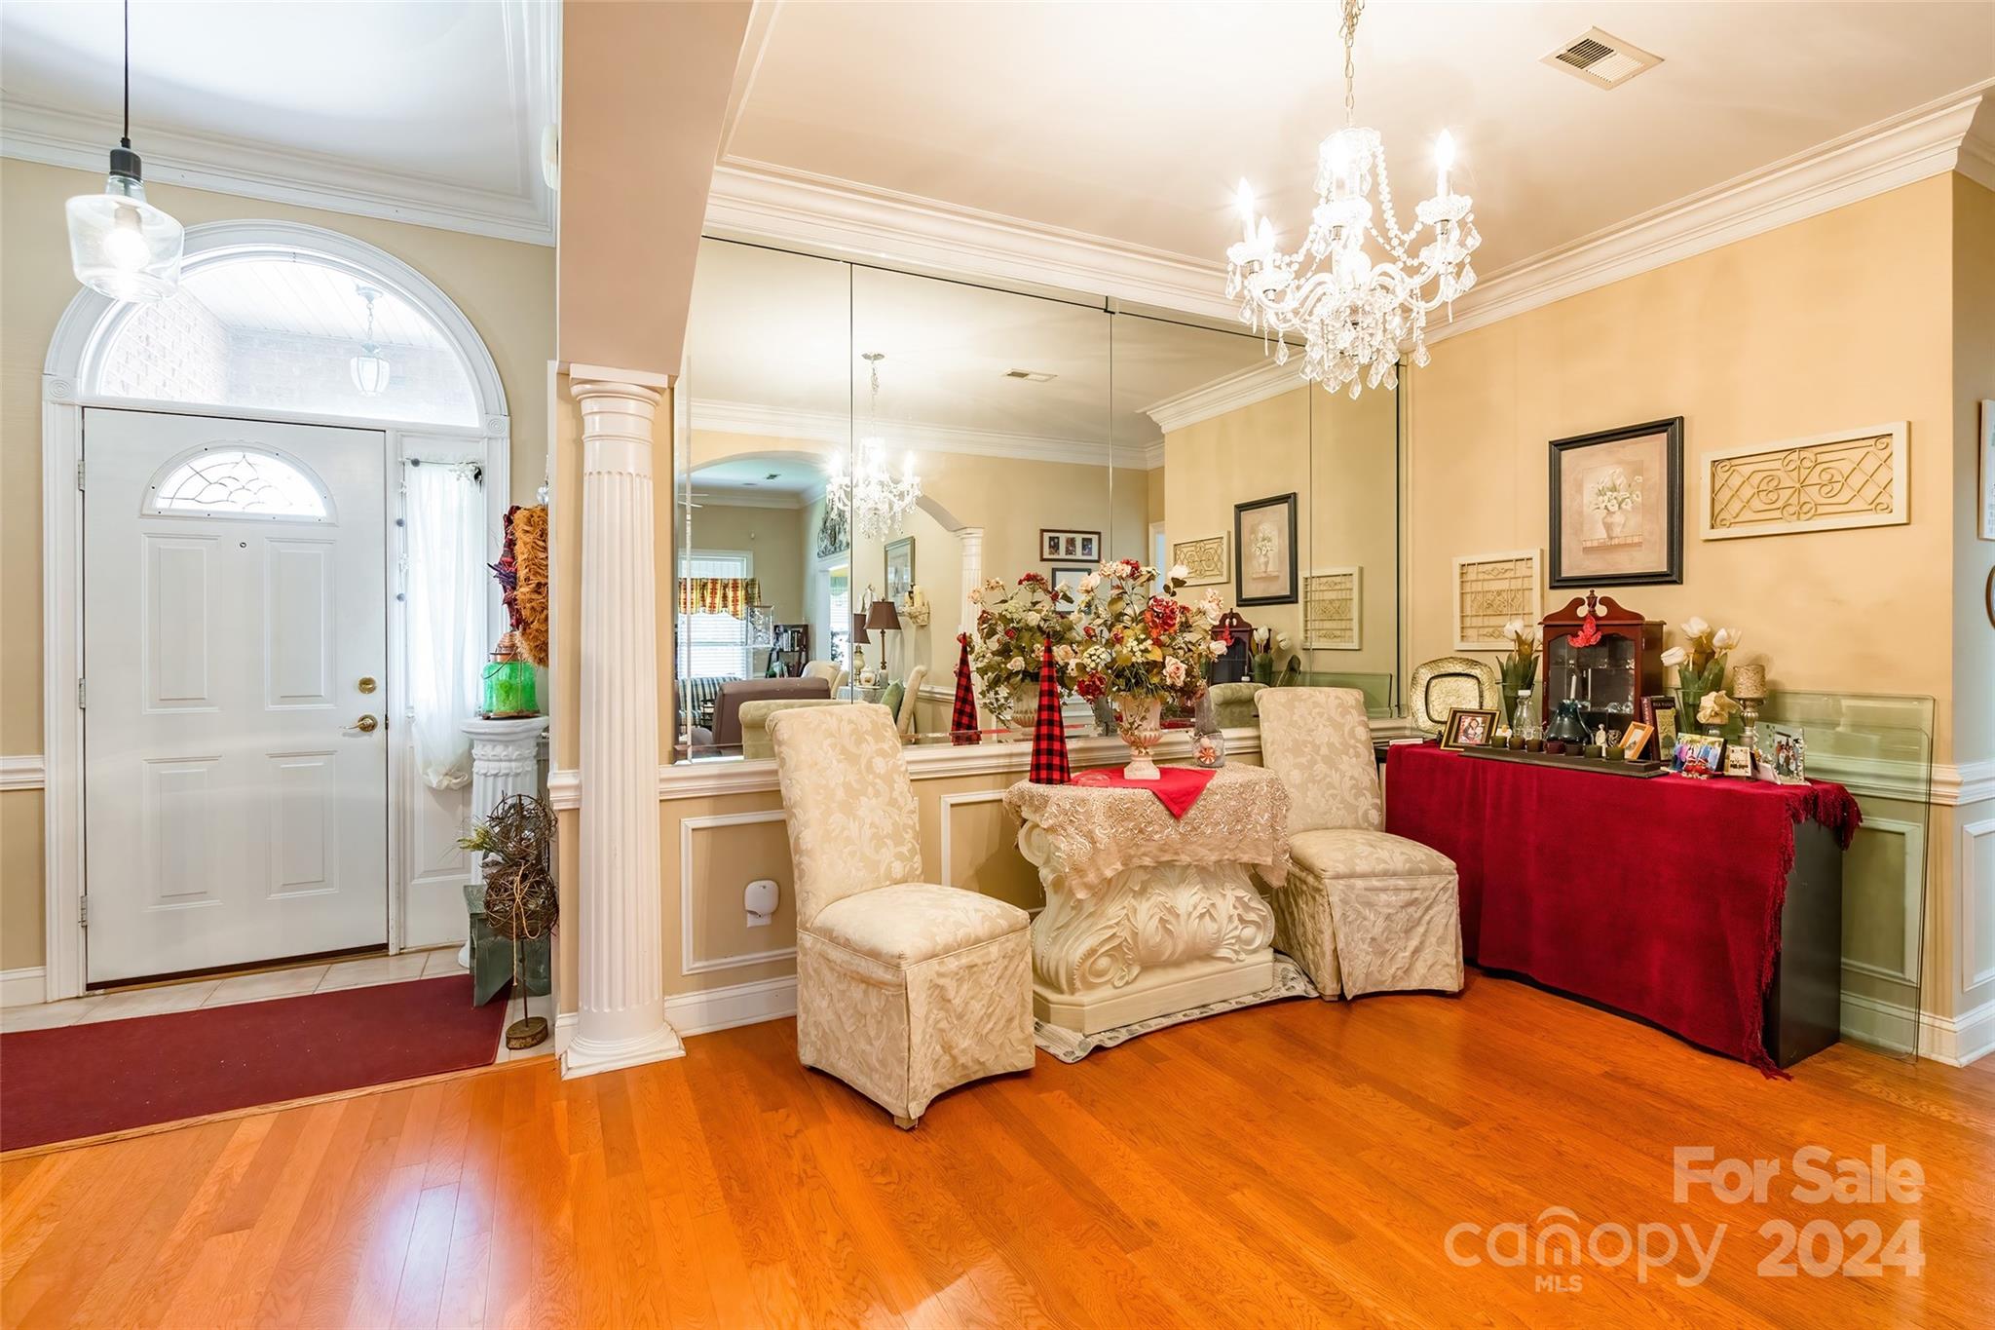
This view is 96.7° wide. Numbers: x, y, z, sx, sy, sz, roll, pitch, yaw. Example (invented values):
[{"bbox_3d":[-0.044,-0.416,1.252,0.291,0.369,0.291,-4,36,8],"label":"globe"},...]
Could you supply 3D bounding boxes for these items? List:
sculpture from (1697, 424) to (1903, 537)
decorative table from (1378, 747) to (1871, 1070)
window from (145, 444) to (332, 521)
[{"bbox_3d":[2.579,-0.581,2.861,0.025,0.303,0.531,-1,1,-26],"label":"sculpture"},{"bbox_3d":[2.152,0.746,3.253,0.450,0.790,1.380,-1,1,-26],"label":"decorative table"},{"bbox_3d":[-2.817,-0.685,3.309,0.561,0.294,0.040,-1,1,-26],"label":"window"}]

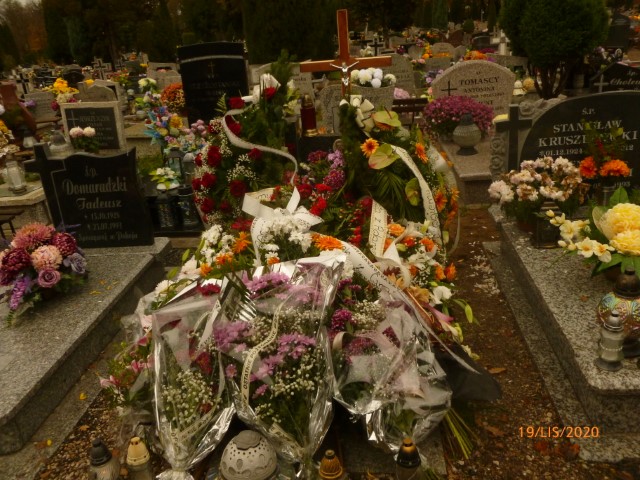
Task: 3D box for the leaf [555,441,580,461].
[{"bbox_3d":[0.991,0.841,2.070,0.090,0.025,0.095,-1,20,7],"label":"leaf"}]

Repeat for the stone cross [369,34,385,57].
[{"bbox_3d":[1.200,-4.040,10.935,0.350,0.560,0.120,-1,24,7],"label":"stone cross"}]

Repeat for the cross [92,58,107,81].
[{"bbox_3d":[-5.239,-4.039,12.300,0.320,0.500,0.090,-3,23,5],"label":"cross"}]

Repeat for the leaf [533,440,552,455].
[{"bbox_3d":[0.824,0.770,1.922,0.068,0.018,0.060,-2,22,8],"label":"leaf"}]

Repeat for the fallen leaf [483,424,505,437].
[{"bbox_3d":[0.680,0.745,2.018,0.085,0.018,0.050,14,28,38],"label":"fallen leaf"}]

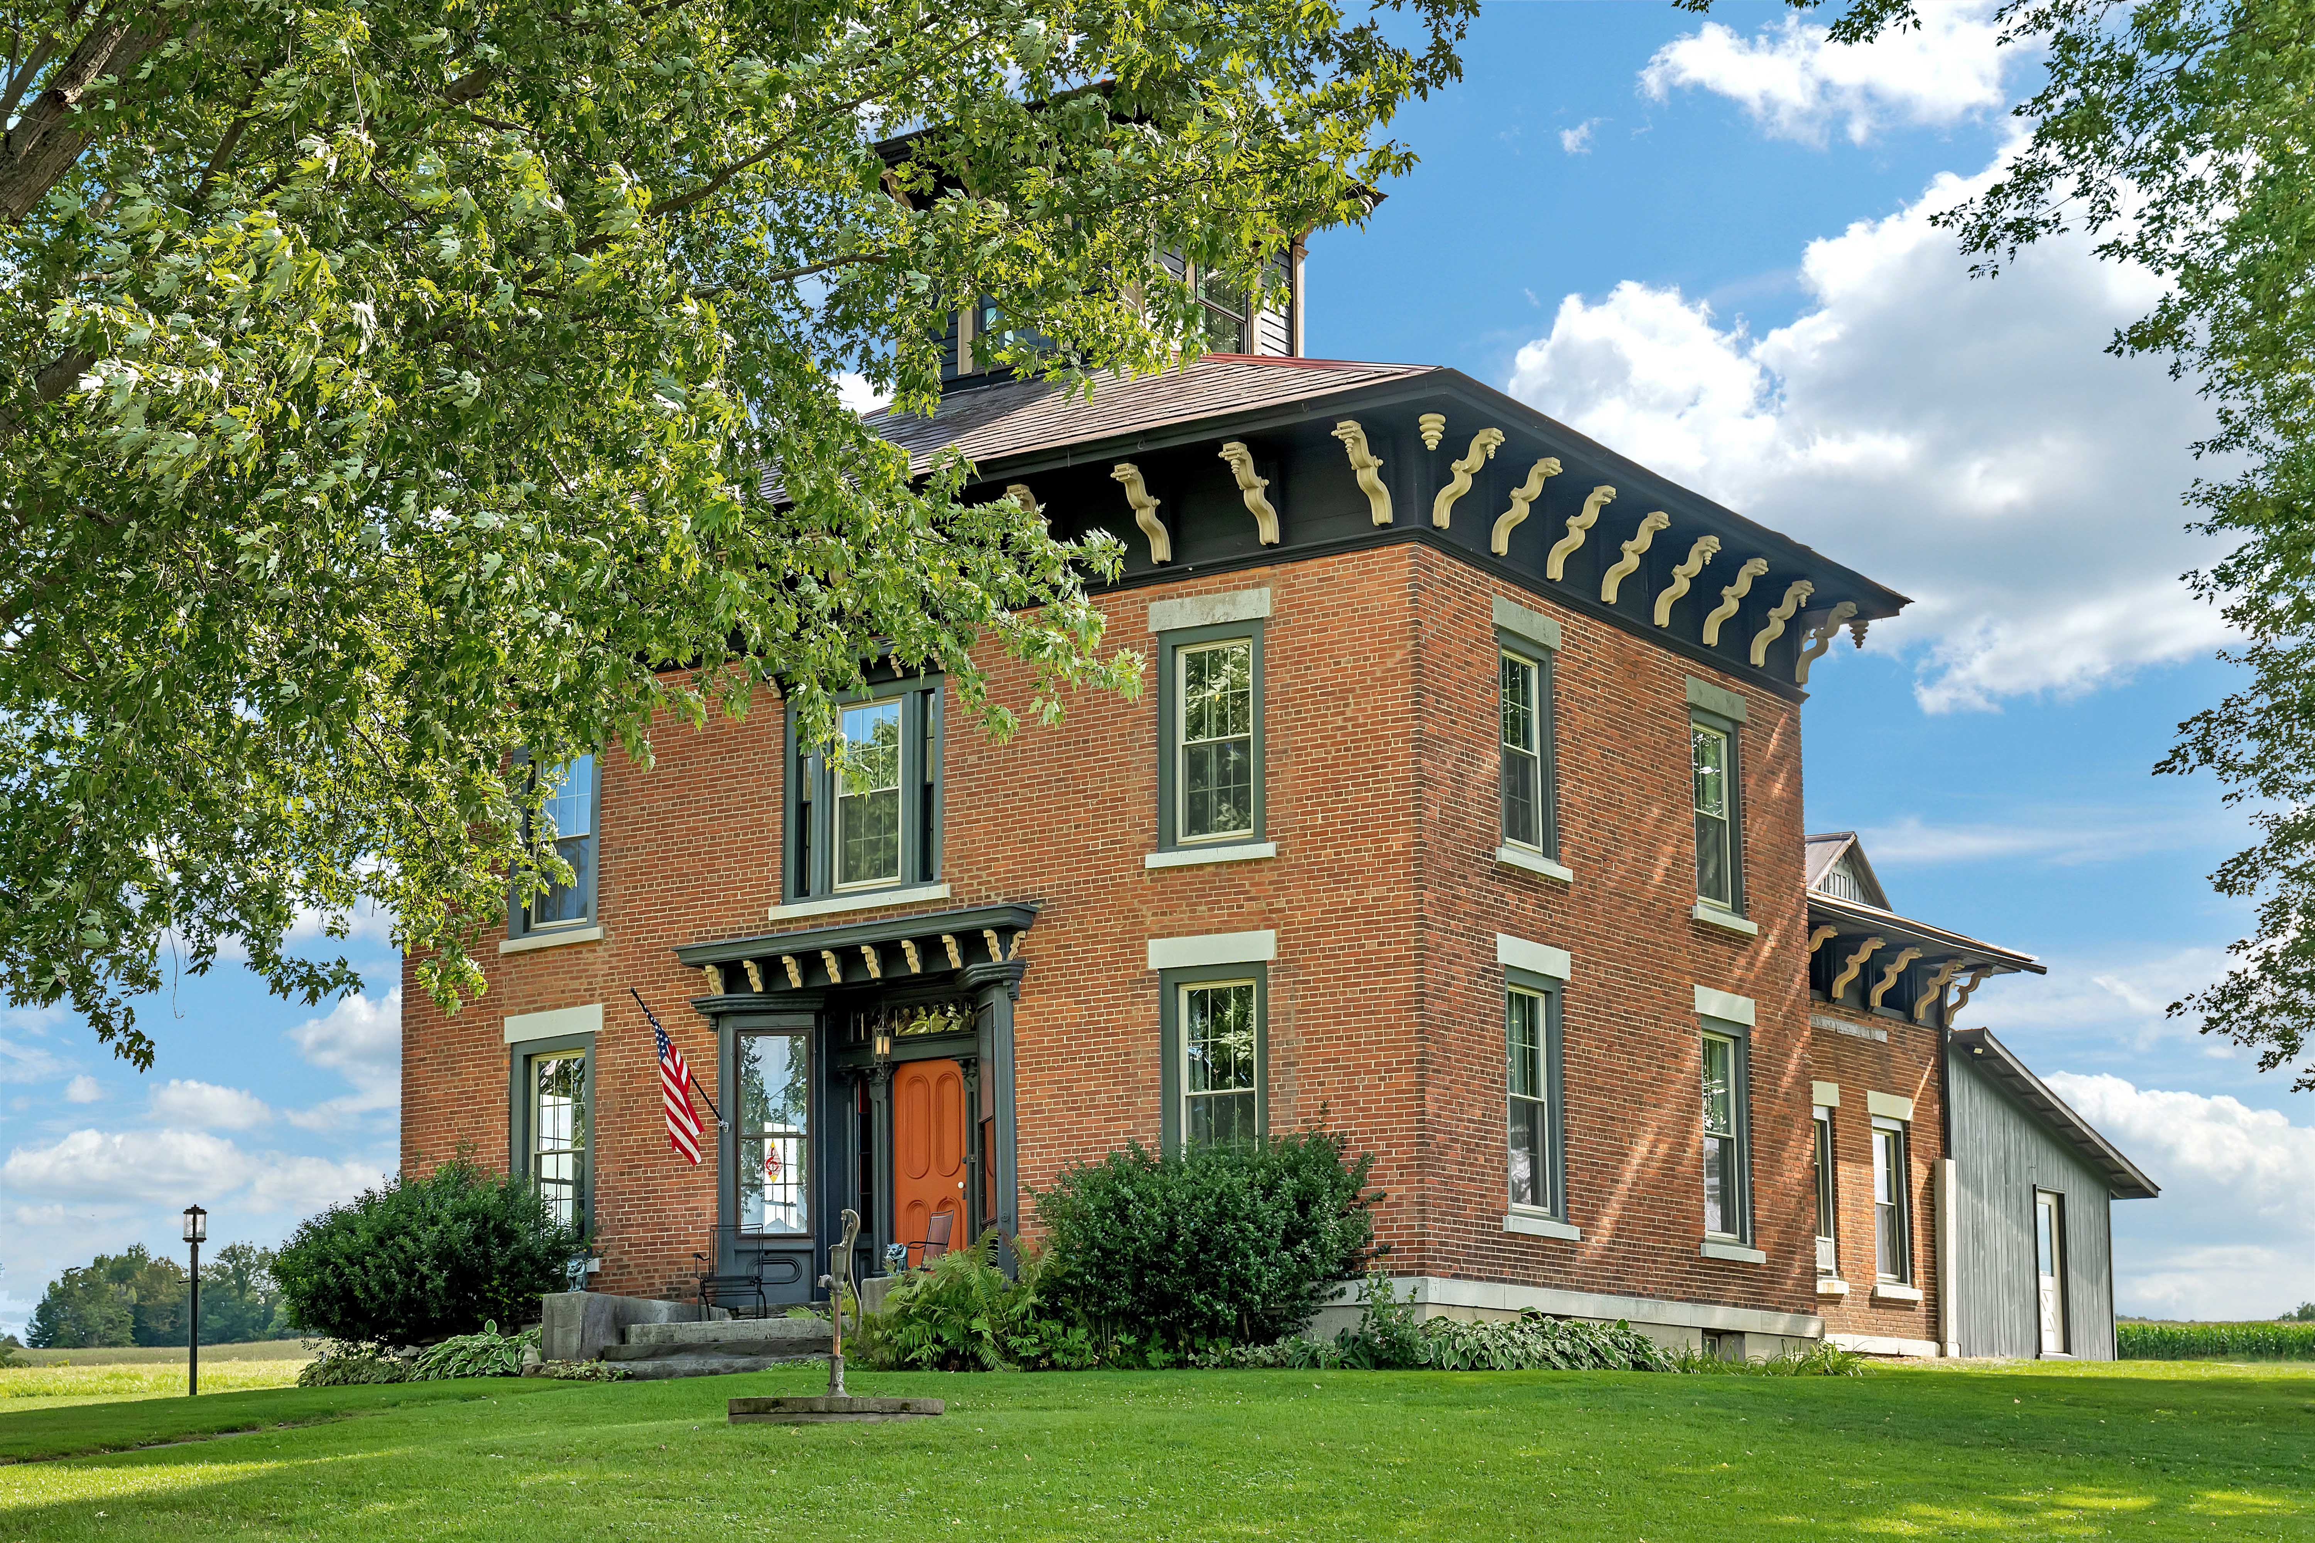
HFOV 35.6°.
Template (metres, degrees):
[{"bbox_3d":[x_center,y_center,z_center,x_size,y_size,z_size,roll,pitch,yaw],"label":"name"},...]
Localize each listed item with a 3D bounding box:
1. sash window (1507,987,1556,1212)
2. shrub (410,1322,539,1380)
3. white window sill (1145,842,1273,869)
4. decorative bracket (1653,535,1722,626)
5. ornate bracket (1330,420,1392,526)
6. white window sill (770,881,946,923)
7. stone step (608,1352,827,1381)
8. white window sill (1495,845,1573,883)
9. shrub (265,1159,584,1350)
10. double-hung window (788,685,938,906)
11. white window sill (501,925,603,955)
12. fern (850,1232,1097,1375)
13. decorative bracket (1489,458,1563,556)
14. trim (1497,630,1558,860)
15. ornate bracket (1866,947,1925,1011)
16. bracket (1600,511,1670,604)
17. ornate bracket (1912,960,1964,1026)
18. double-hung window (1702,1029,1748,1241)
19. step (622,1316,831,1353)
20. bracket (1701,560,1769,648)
[{"bbox_3d":[3.388,2.999,32.812,0.120,2.060,0.900,-8,-14,34],"label":"sash window"},{"bbox_3d":[-6.394,5.406,33.644,1.330,0.520,1.000,-8,-14,34],"label":"shrub"},{"bbox_3d":[0.532,0.790,33.007,1.435,0.123,0.160,-8,-14,34],"label":"white window sill"},{"bbox_3d":[5.294,-1.907,35.972,0.650,0.800,0.170,-8,-14,34],"label":"decorative bracket"},{"bbox_3d":[1.845,-2.700,32.613,0.190,0.840,0.670,-7,-12,34],"label":"ornate bracket"},{"bbox_3d":[-2.918,1.316,35.754,2.310,0.130,0.170,-7,-12,34],"label":"white window sill"},{"bbox_3d":[-3.795,5.307,31.913,2.500,0.180,0.500,-8,-14,34],"label":"stone step"},{"bbox_3d":[3.463,0.873,33.430,0.140,0.130,1.460,-8,-14,34],"label":"white window sill"},{"bbox_3d":[-7.283,4.874,36.101,3.200,1.990,2.400,-8,-14,34],"label":"shrub"},{"bbox_3d":[-2.910,0.193,36.063,2.050,2.130,0.170,-7,-12,34],"label":"double-hung window"},{"bbox_3d":[-6.255,1.777,37.530,1.460,0.135,0.180,-8,-14,34],"label":"white window sill"},{"bbox_3d":[-1.551,4.585,31.041,2.100,1.170,1.700,-8,-14,34],"label":"fern"},{"bbox_3d":[3.410,-2.423,33.148,0.670,0.830,0.270,-8,-14,34],"label":"decorative bracket"},{"bbox_3d":[3.479,-0.242,34.170,0.150,2.130,1.180,-7,-12,34],"label":"trim"},{"bbox_3d":[9.236,2.579,44.995,0.670,0.680,0.170,-8,-14,34],"label":"ornate bracket"},{"bbox_3d":[4.710,-2.113,35.529,0.670,0.840,0.190,-7,-12,34],"label":"bracket"},{"bbox_3d":[9.920,2.793,45.728,0.660,0.680,0.190,-7,-12,34],"label":"ornate bracket"},{"bbox_3d":[5.661,3.674,36.312,0.160,2.180,1.160,-8,-14,34],"label":"double-hung window"},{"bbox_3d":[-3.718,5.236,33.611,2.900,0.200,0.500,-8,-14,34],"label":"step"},{"bbox_3d":[6.000,-1.751,37.336,0.670,0.840,0.190,-7,-12,34],"label":"bracket"}]

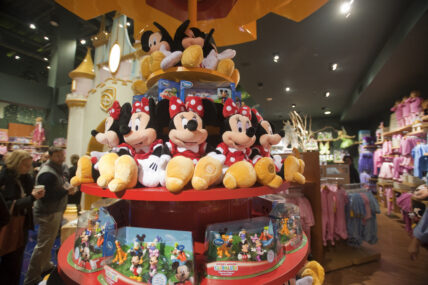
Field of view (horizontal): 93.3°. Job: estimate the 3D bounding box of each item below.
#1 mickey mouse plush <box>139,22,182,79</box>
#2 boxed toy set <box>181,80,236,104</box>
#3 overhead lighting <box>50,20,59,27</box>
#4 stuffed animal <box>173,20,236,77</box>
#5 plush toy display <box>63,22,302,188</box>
[{"bbox_3d":[-0.275,-0.504,1.075,0.240,0.290,0.260,-2,-4,27],"label":"mickey mouse plush"},{"bbox_3d":[-0.035,-0.167,0.940,0.250,0.200,0.100,0,-3,-7],"label":"boxed toy set"},{"bbox_3d":[-3.158,-2.356,4.000,0.150,0.070,0.150,2,-4,-27],"label":"overhead lighting"},{"bbox_3d":[-0.067,-0.518,1.112,0.310,0.310,0.290,0,-3,-9],"label":"stuffed animal"},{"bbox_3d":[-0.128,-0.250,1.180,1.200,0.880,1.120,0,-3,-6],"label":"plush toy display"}]

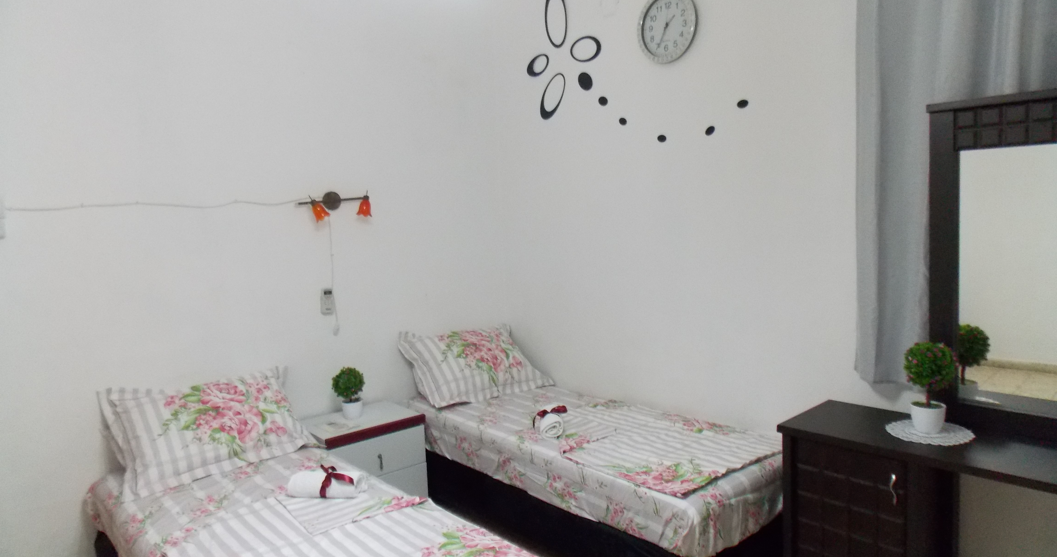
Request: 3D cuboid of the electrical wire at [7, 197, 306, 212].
[{"bbox_3d":[-1.482,-0.311,2.986,1.180,0.036,0.010,-8,8,-40],"label":"electrical wire"}]

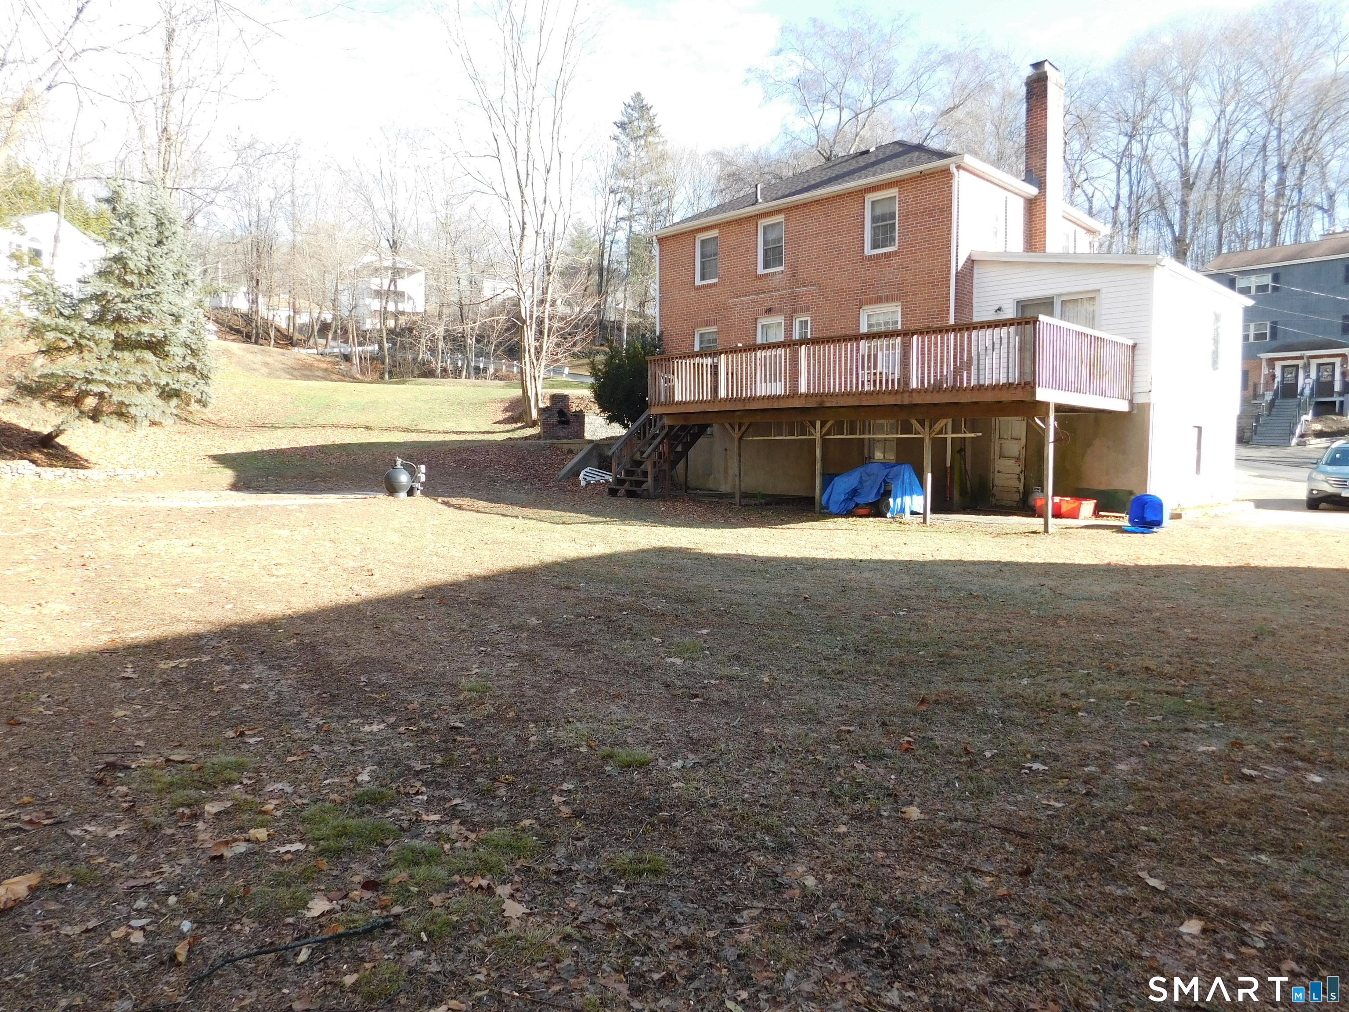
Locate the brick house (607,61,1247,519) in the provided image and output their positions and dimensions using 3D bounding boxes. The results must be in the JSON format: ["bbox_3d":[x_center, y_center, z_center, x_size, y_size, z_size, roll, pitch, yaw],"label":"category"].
[{"bbox_3d":[5.615,-5.064,22.146,12.830,9.950,11.720,4,4,45],"label":"brick house"}]

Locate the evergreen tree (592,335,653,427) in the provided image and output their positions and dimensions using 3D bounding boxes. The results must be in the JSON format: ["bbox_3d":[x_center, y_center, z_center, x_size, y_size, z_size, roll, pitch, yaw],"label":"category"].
[{"bbox_3d":[-1.204,-3.301,24.100,2.000,2.700,2.000,0,3,0],"label":"evergreen tree"}]

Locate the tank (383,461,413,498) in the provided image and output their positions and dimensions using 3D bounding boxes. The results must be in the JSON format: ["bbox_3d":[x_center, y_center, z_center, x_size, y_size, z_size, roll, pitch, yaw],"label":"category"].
[{"bbox_3d":[-6.197,-0.603,20.100,0.620,0.850,0.620,0,3,0],"label":"tank"}]

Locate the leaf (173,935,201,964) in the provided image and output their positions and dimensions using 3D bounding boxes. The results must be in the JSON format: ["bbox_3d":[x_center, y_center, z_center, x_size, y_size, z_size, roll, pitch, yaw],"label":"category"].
[{"bbox_3d":[-1.434,1.304,2.643,0.070,0.040,0.100,3,4,37],"label":"leaf"}]

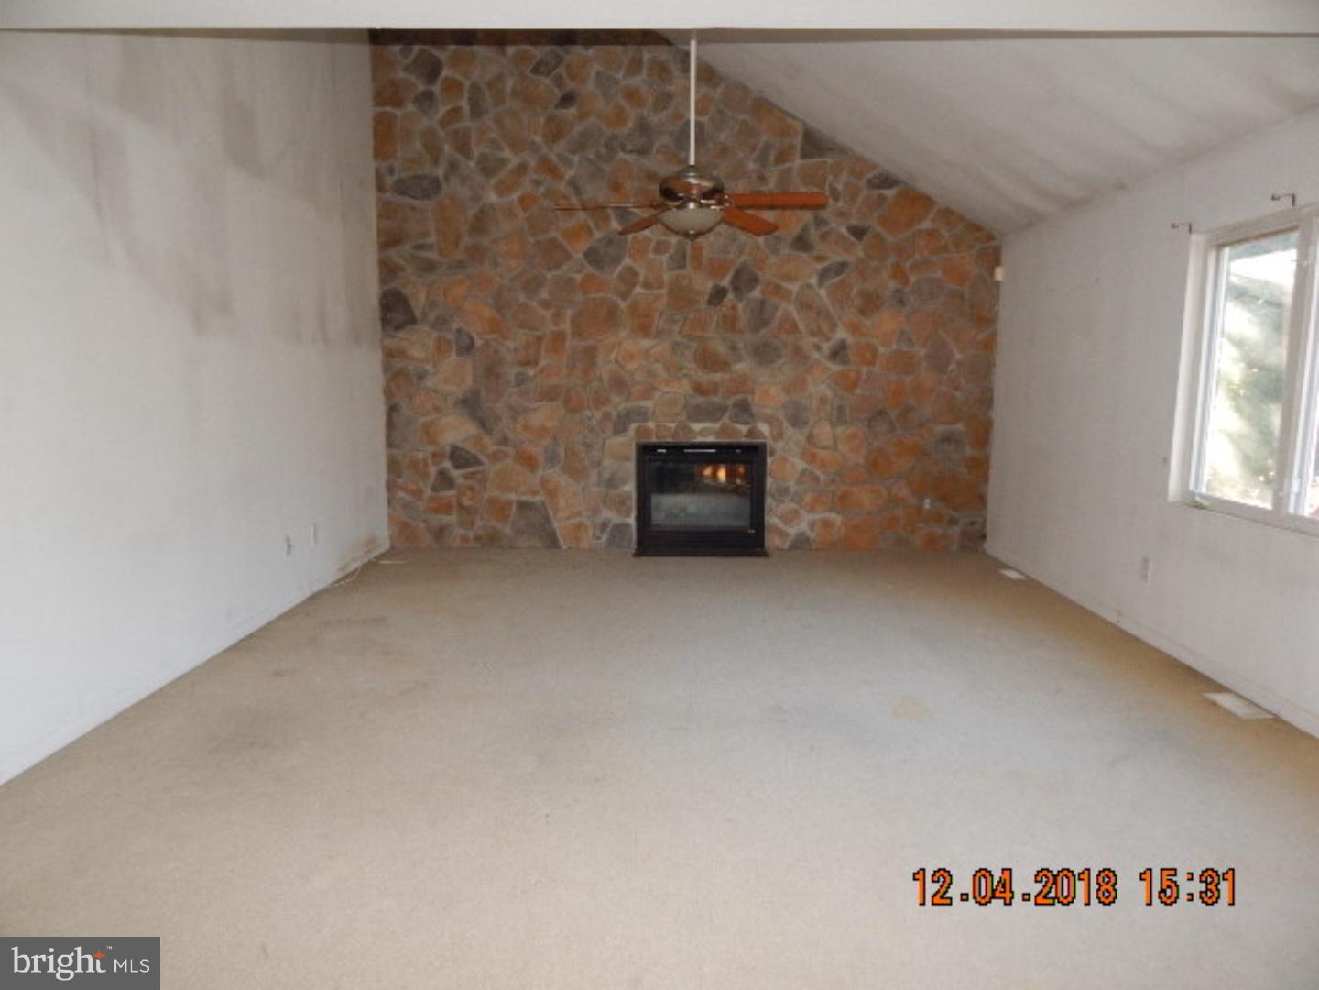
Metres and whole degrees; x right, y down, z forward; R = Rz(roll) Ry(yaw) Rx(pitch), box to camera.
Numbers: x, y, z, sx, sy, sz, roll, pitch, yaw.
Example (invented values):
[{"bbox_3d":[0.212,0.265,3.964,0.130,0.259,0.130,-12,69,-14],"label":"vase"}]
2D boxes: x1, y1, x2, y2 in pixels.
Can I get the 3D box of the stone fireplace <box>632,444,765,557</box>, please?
[{"bbox_3d":[0.324,0.006,6.754,1.060,0.890,0.330,0,8,1],"label":"stone fireplace"}]

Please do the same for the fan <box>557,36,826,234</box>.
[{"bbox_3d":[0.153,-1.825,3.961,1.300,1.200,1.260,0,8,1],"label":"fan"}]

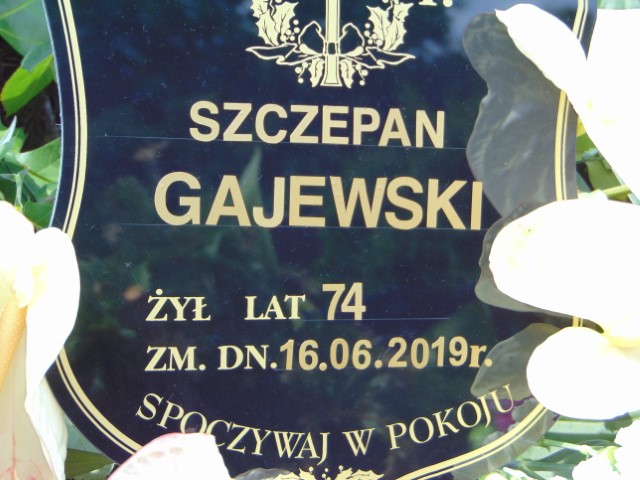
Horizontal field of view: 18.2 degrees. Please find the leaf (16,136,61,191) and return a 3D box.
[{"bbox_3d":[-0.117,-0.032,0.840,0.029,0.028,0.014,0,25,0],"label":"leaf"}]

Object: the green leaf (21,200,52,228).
[{"bbox_3d":[-0.118,-0.010,0.840,0.020,0.018,0.010,0,25,0],"label":"green leaf"}]

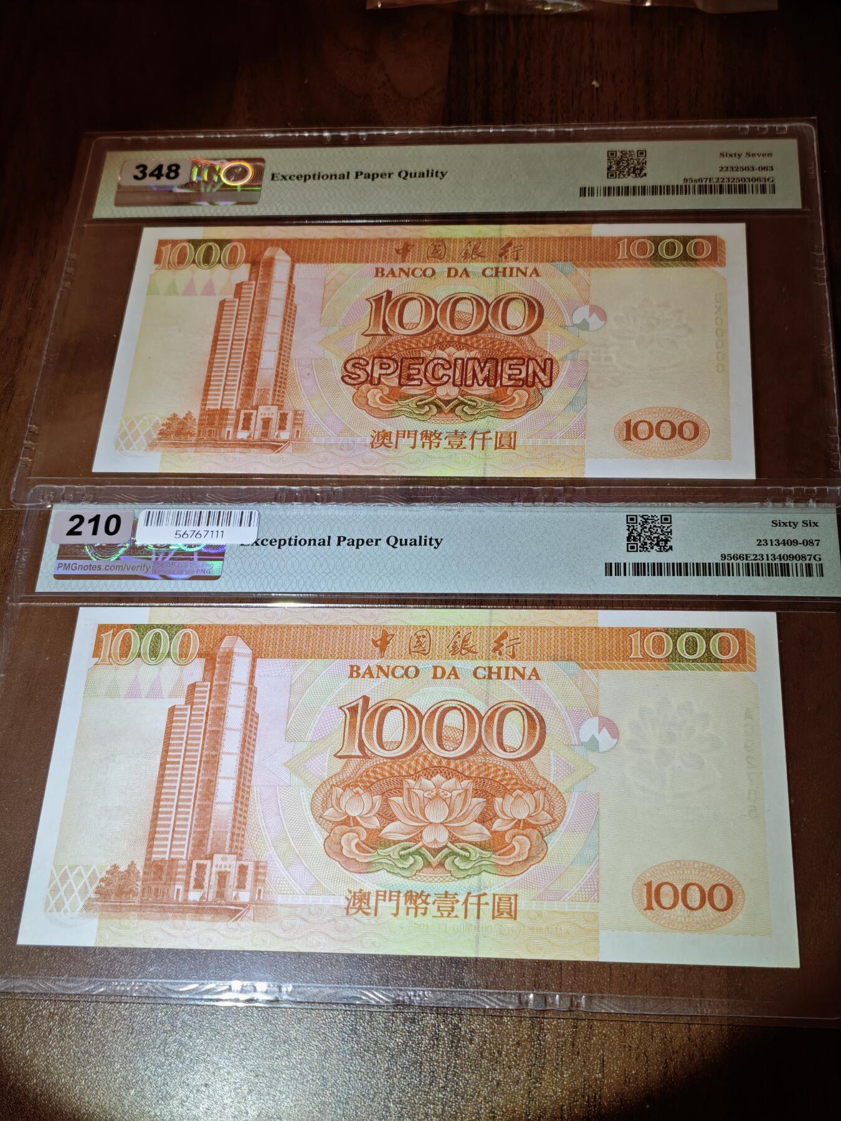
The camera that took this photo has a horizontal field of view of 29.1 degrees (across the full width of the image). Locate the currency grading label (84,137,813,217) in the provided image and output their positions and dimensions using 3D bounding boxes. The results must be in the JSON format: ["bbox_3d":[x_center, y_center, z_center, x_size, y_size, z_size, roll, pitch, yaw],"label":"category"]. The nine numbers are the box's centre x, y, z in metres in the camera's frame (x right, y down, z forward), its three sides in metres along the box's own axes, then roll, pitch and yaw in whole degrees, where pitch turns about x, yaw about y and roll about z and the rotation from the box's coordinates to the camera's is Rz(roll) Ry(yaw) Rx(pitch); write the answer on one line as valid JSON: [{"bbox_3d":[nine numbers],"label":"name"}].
[{"bbox_3d":[0.006,-0.105,0.446,0.193,0.001,0.025,1,59,6],"label":"currency grading label"}]

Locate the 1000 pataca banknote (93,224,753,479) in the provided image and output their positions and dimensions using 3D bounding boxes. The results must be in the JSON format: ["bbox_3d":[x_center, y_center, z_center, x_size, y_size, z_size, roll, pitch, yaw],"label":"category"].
[{"bbox_3d":[0.002,-0.056,0.417,0.163,0.001,0.082,1,59,6],"label":"1000 pataca banknote"}]

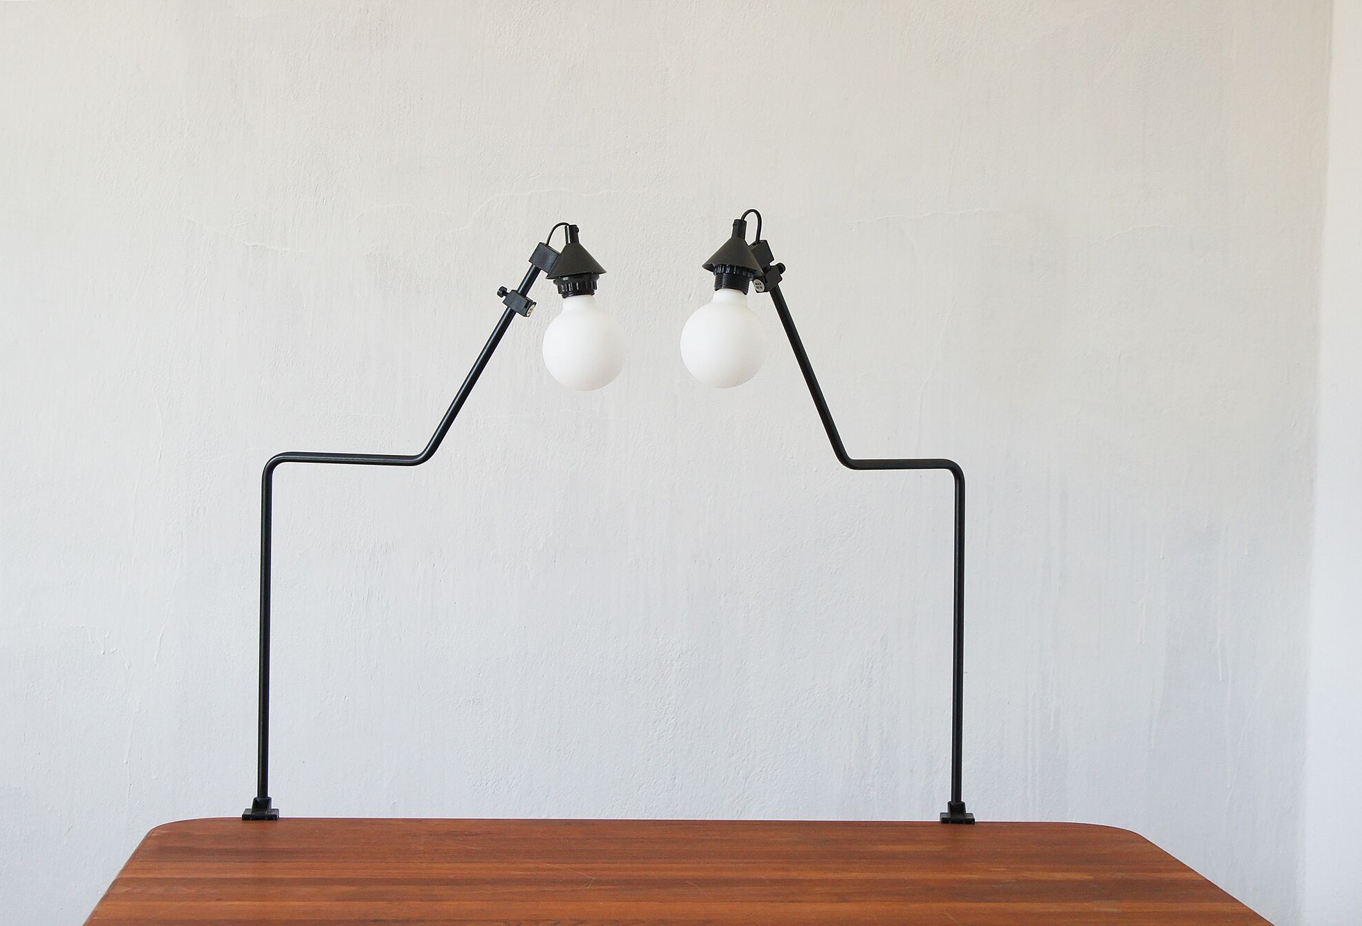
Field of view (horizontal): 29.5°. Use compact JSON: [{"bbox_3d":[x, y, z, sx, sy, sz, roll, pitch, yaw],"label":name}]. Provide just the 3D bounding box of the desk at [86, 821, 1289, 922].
[{"bbox_3d":[-0.015,0.818,2.797,1.184,0.737,0.760,1,2,-5],"label":"desk"}]

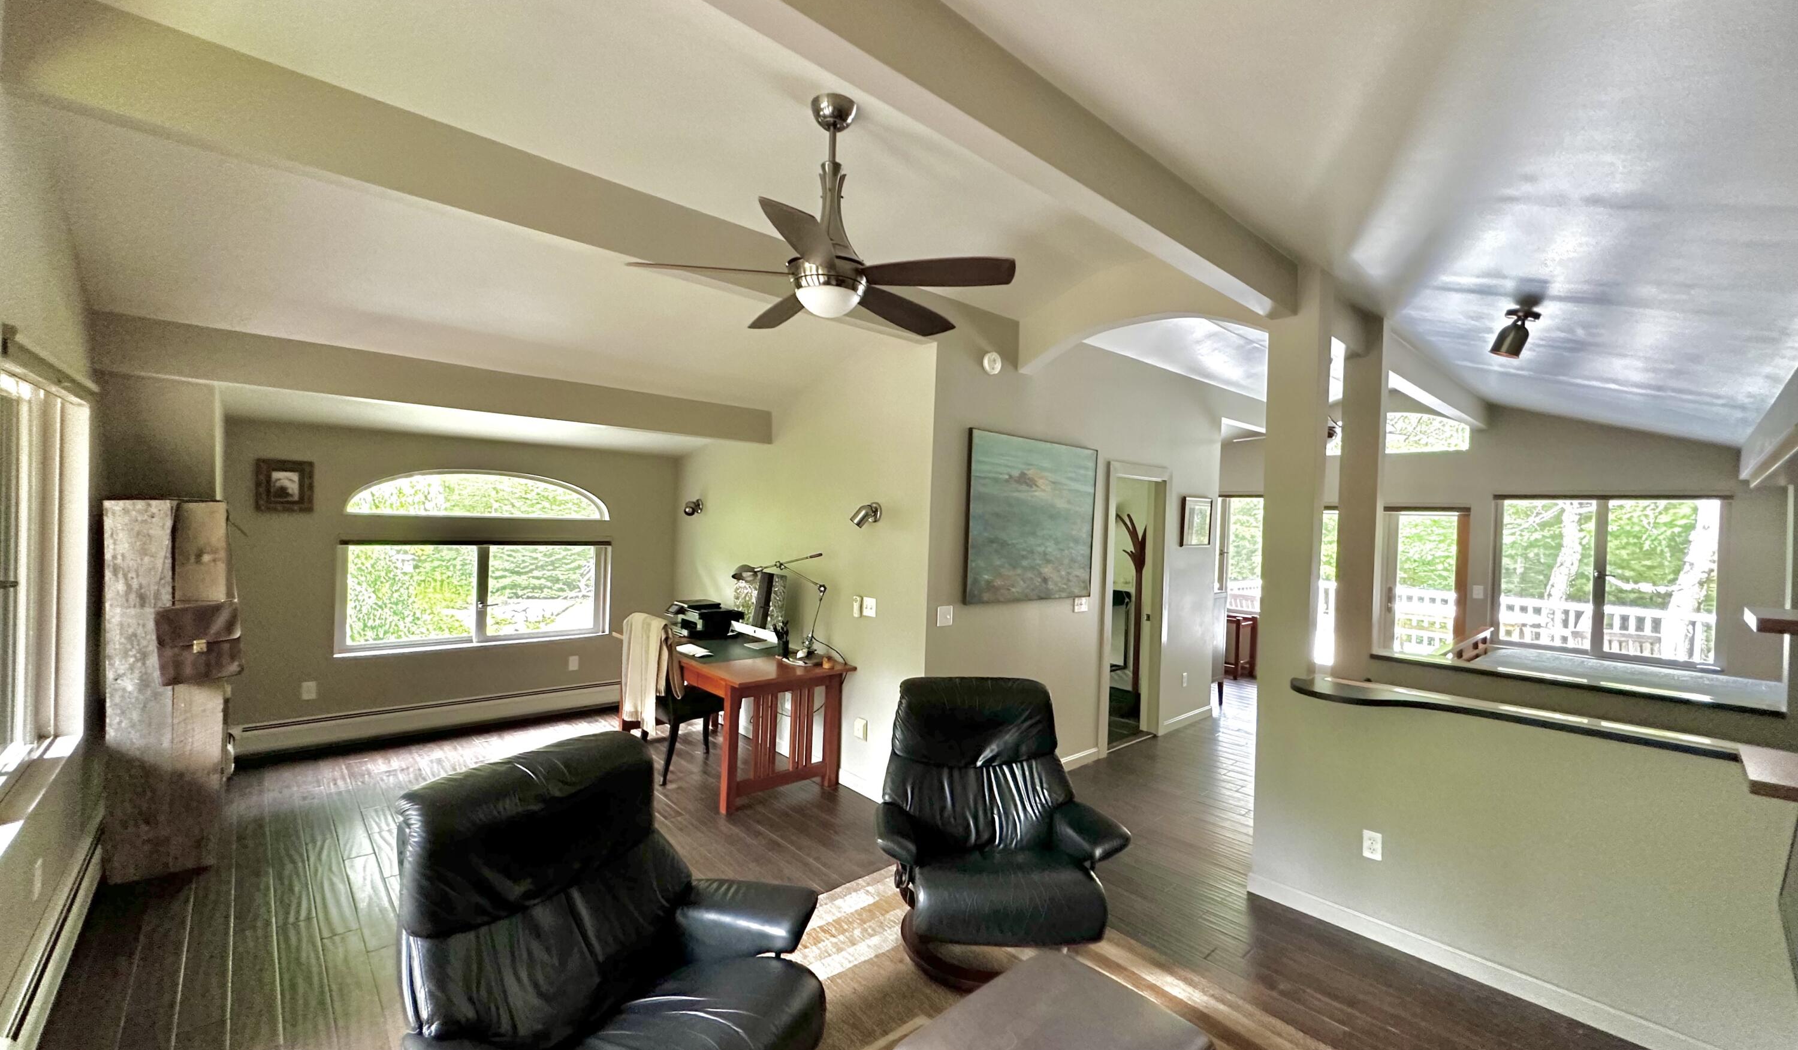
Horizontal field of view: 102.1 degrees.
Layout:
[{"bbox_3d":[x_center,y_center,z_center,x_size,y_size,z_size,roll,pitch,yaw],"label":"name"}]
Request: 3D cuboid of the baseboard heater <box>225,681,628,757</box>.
[{"bbox_3d":[-3.077,1.379,5.337,2.700,0.210,0.075,2,0,-42],"label":"baseboard heater"}]

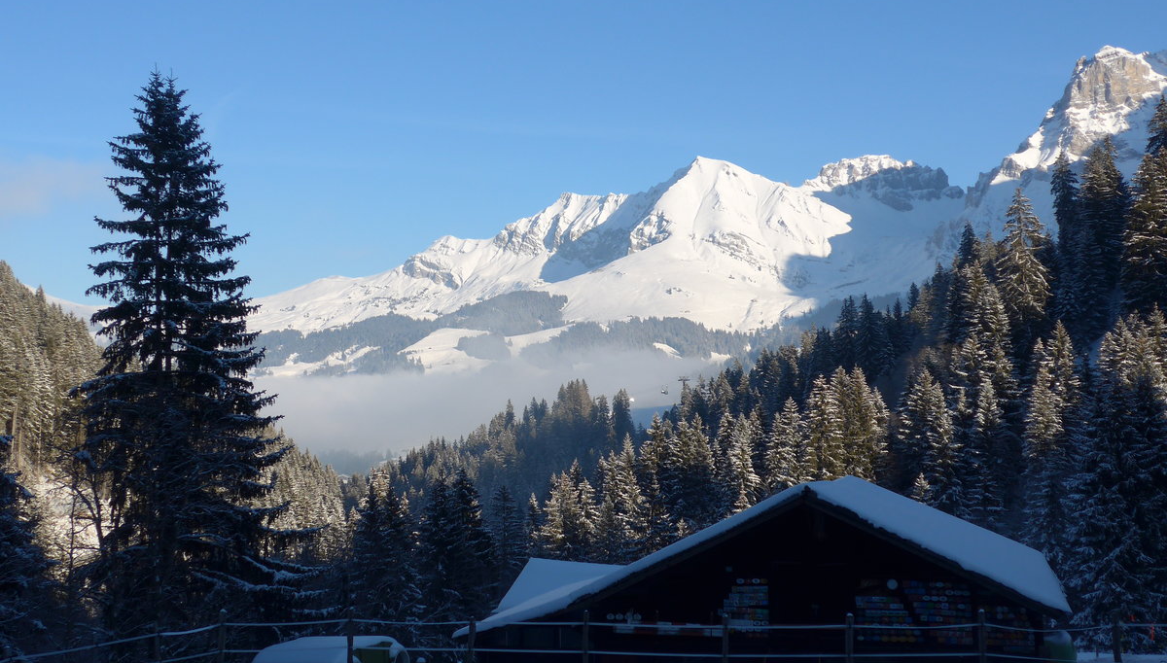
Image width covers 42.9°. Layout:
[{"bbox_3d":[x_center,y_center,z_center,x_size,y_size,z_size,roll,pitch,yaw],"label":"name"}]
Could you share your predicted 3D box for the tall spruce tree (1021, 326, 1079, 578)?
[{"bbox_3d":[40.953,10.781,130.000,5.110,22.500,5.110,0,-4,0],"label":"tall spruce tree"}]

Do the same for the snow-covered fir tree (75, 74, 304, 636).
[{"bbox_3d":[-13.858,1.023,52.000,7.910,20.150,7.910,0,-4,0],"label":"snow-covered fir tree"}]

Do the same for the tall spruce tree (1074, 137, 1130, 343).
[{"bbox_3d":[57.495,-10.006,165.000,6.270,22.720,6.270,0,-4,0],"label":"tall spruce tree"}]

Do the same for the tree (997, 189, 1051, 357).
[{"bbox_3d":[54.883,-7.095,185.000,6.790,21.590,6.790,0,-4,0],"label":"tree"}]

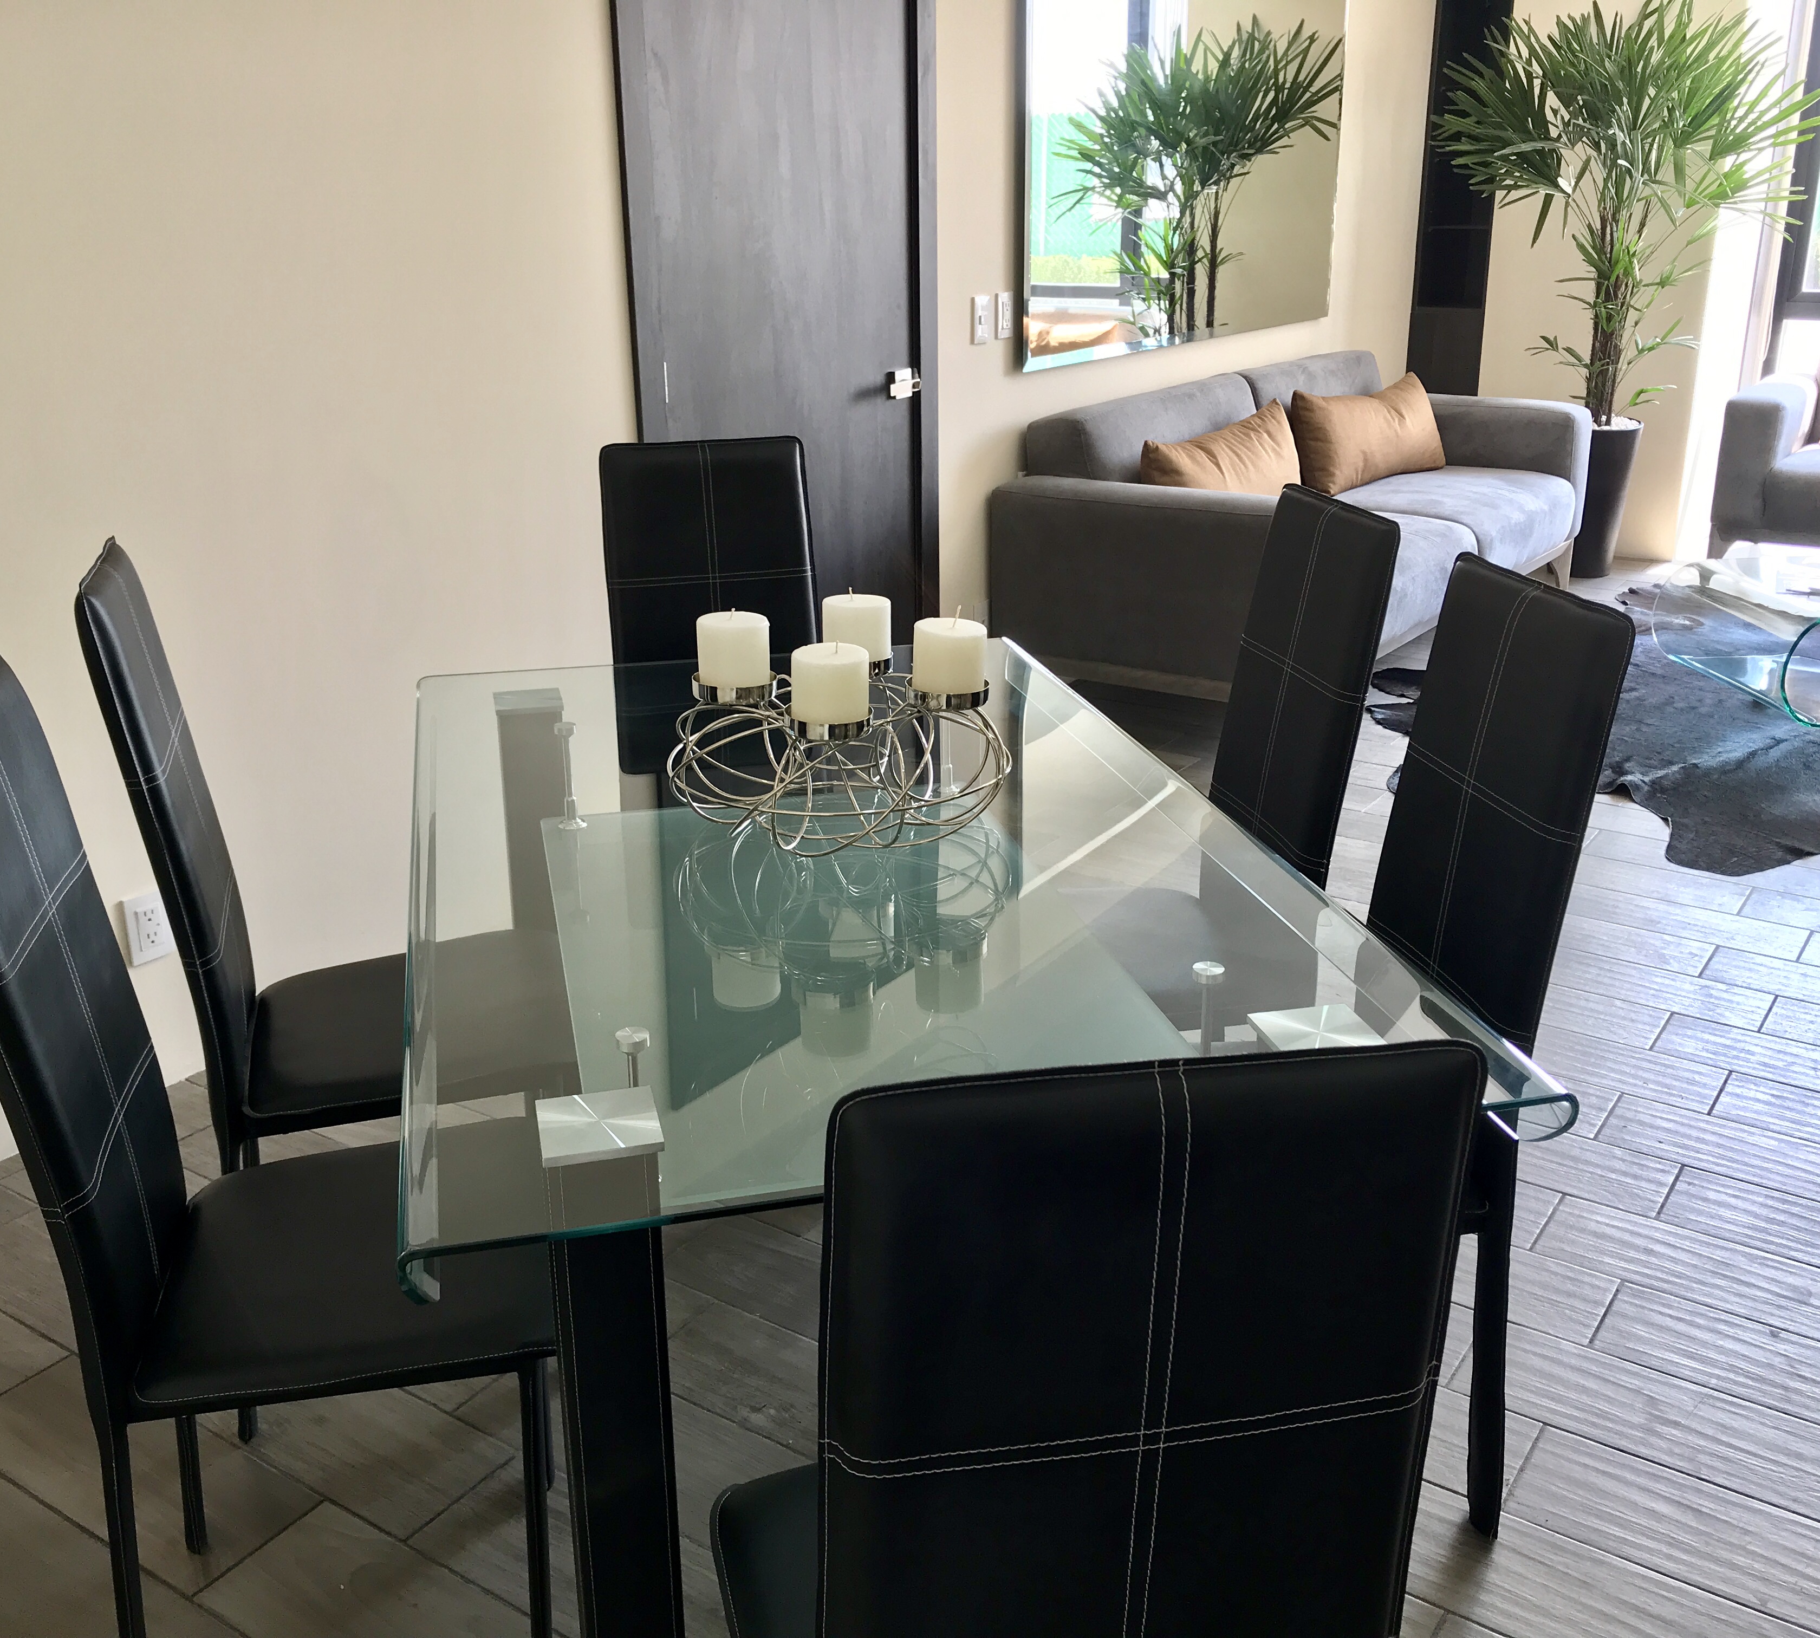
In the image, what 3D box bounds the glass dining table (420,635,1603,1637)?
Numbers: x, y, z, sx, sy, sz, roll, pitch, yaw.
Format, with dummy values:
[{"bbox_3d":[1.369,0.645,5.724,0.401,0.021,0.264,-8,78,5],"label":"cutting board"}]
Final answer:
[{"bbox_3d":[-0.093,0.357,2.098,0.896,0.750,1.498,-6,21,-13],"label":"glass dining table"}]

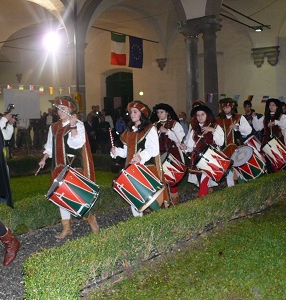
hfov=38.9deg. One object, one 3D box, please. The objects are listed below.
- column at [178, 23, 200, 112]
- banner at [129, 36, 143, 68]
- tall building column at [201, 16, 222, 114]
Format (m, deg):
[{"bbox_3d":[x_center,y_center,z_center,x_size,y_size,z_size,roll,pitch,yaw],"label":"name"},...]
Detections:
[{"bbox_3d":[1.599,-1.991,13.200,0.620,4.450,0.620,4,7,43],"label":"column"},{"bbox_3d":[-0.312,-4.822,20.000,0.060,1.480,1.000,3,6,44],"label":"banner"},{"bbox_3d":[2.168,-1.978,12.800,0.600,4.450,0.600,-1,5,0],"label":"tall building column"}]

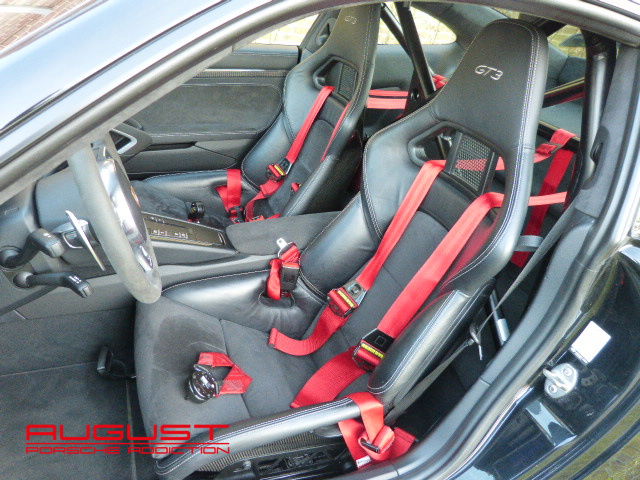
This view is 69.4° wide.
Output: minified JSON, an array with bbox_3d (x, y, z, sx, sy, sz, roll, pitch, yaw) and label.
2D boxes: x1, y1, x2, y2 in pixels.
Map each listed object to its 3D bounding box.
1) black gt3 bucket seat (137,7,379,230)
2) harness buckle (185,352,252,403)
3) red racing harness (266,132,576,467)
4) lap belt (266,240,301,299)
[{"bbox_3d":[-0.239,-0.369,1.598,0.830,0.940,0.530,-7,33,-19],"label":"black gt3 bucket seat"},{"bbox_3d":[-0.257,0.333,1.153,0.150,0.055,0.125,-11,36,-18],"label":"harness buckle"},{"bbox_3d":[0.302,0.090,1.094,0.800,0.620,0.480,-7,33,-19],"label":"red racing harness"},{"bbox_3d":[-0.108,0.088,1.254,0.085,0.175,0.065,-7,33,-19],"label":"lap belt"}]

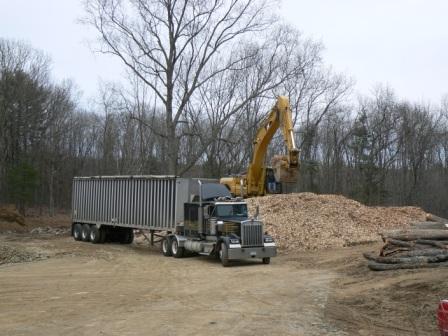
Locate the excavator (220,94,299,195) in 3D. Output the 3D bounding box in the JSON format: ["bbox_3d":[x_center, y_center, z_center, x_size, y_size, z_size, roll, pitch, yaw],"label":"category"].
[{"bbox_3d":[2.550,-0.750,52.800,3.200,7.900,7.600,1,-1,-37],"label":"excavator"}]

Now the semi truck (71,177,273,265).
[{"bbox_3d":[-3.437,2.520,42.530,2.900,4.100,19.315,1,-1,-32],"label":"semi truck"}]

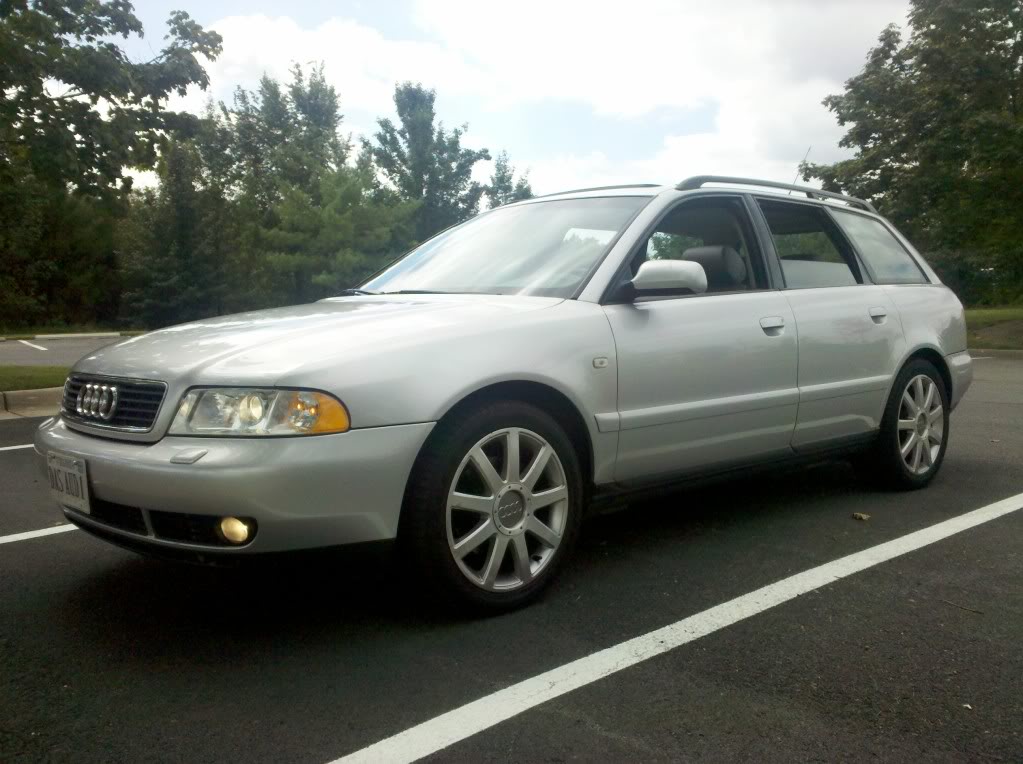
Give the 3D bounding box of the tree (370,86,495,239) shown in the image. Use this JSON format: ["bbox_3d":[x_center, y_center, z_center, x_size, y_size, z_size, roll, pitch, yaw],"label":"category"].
[{"bbox_3d":[-3.664,-8.238,40.498,5.400,10.638,5.000,0,5,-5],"label":"tree"}]

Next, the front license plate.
[{"bbox_3d":[-1.273,0.289,2.550,0.015,0.153,0.305,-10,10,-40],"label":"front license plate"}]

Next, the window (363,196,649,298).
[{"bbox_3d":[-0.069,-0.527,3.514,1.380,0.130,0.720,6,43,49],"label":"window"}]

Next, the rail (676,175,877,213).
[{"bbox_3d":[1.226,-0.817,3.880,1.580,0.085,0.045,-5,7,-41],"label":"rail"}]

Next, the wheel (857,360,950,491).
[{"bbox_3d":[1.908,0.196,4.322,0.634,0.634,0.225,-5,7,-41],"label":"wheel"}]

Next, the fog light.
[{"bbox_3d":[-0.709,0.382,2.275,0.060,0.075,0.080,-5,7,-41],"label":"fog light"}]

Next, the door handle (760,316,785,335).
[{"bbox_3d":[0.979,-0.211,3.332,0.160,0.068,0.045,-5,7,-41],"label":"door handle"}]

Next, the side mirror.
[{"bbox_3d":[0.500,-0.336,2.825,0.130,0.125,0.210,-5,7,-41],"label":"side mirror"}]

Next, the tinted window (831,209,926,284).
[{"bbox_3d":[1.753,-0.628,4.176,0.700,0.370,0.040,-5,-19,-41],"label":"tinted window"}]

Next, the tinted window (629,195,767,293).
[{"bbox_3d":[0.651,-0.519,3.224,0.880,0.430,0.050,-5,-19,-41],"label":"tinted window"}]

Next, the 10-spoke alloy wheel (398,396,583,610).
[{"bbox_3d":[-0.069,0.354,2.622,0.634,0.634,0.225,-5,7,-42],"label":"10-spoke alloy wheel"}]

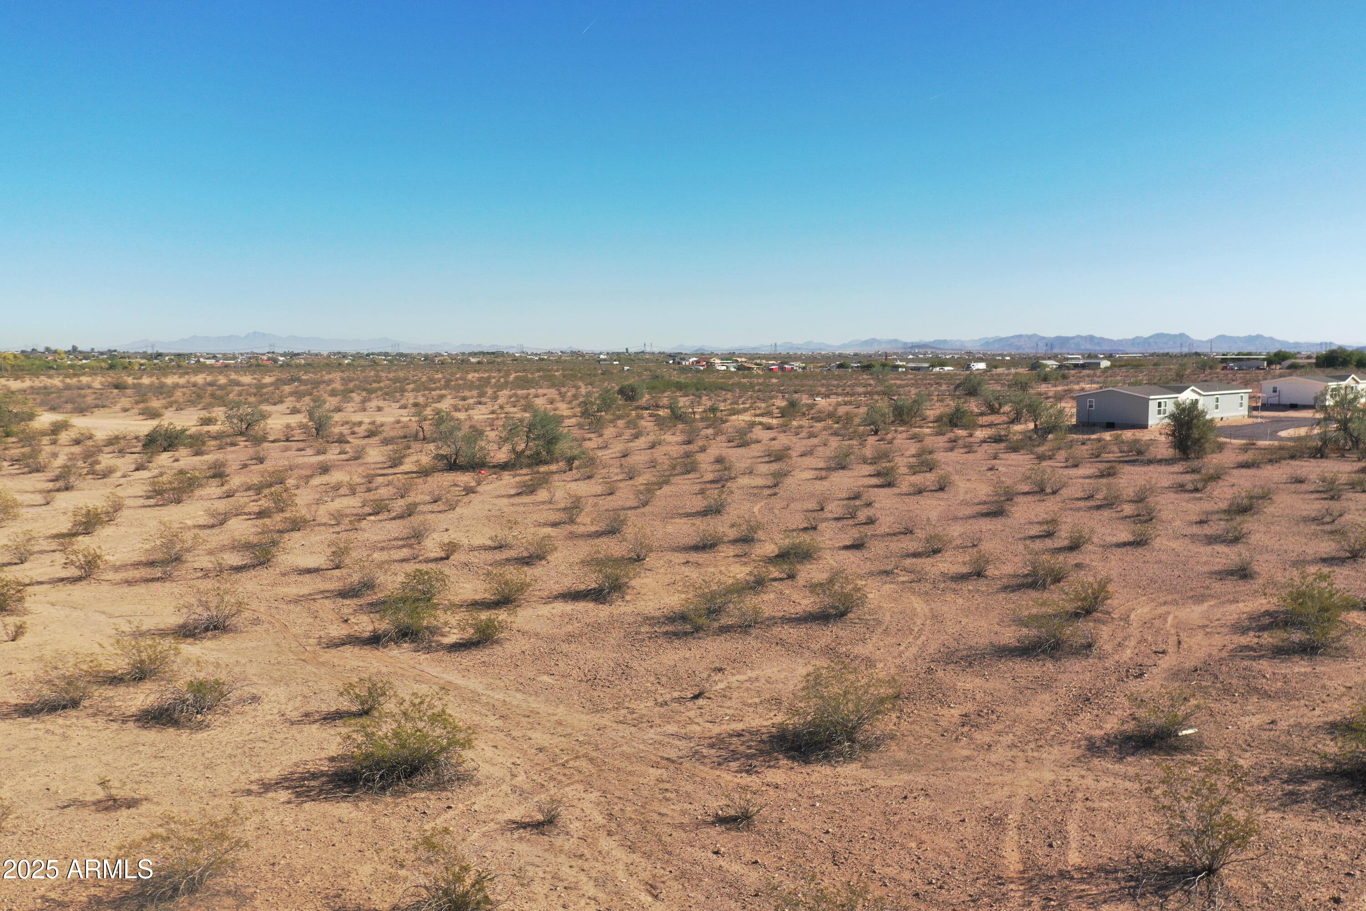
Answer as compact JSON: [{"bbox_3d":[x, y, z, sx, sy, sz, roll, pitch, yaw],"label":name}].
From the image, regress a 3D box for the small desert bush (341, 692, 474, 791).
[{"bbox_3d":[-4.976,5.169,19.286,2.352,1.531,2.164,0,6,0],"label":"small desert bush"}]

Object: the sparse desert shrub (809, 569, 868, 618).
[{"bbox_3d":[4.493,3.992,30.827,1.685,1.272,1.601,1,6,8],"label":"sparse desert shrub"}]

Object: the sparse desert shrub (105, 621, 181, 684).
[{"bbox_3d":[-12.743,4.576,24.935,1.578,1.253,1.499,-3,6,-27],"label":"sparse desert shrub"}]

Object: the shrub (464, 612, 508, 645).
[{"bbox_3d":[-5.446,4.749,29.267,1.147,0.754,1.032,-1,6,-11],"label":"shrub"}]

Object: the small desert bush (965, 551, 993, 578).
[{"bbox_3d":[10.319,3.779,36.976,0.937,0.866,0.843,0,6,0],"label":"small desert bush"}]

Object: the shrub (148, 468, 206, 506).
[{"bbox_3d":[-26.041,1.580,54.572,2.711,1.758,2.495,0,6,0],"label":"shrub"}]

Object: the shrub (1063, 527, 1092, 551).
[{"bbox_3d":[15.426,3.260,41.635,1.070,0.951,0.985,0,6,0],"label":"shrub"}]

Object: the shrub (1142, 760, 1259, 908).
[{"bbox_3d":[7.546,5.295,15.395,1.505,1.673,1.430,3,6,27],"label":"shrub"}]

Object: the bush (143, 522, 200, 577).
[{"bbox_3d":[-18.777,3.337,38.943,1.974,1.648,1.776,-3,6,-26],"label":"bush"}]

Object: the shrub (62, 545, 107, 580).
[{"bbox_3d":[-20.454,3.573,36.254,1.277,1.053,1.213,-3,6,-30],"label":"shrub"}]

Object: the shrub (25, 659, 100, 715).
[{"bbox_3d":[-13.515,5.015,23.153,1.456,1.079,1.339,0,6,0],"label":"shrub"}]

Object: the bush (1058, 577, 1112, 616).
[{"bbox_3d":[12.307,4.272,32.401,1.549,1.082,1.394,2,6,21],"label":"bush"}]

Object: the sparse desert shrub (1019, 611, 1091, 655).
[{"bbox_3d":[9.665,4.601,27.645,1.798,1.024,1.654,0,6,0],"label":"sparse desert shrub"}]

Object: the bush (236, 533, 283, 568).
[{"bbox_3d":[-15.570,3.505,38.894,1.630,1.037,1.304,0,6,0],"label":"bush"}]

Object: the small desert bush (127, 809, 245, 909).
[{"bbox_3d":[-7.087,5.758,15.113,1.693,1.192,1.355,0,6,0],"label":"small desert bush"}]

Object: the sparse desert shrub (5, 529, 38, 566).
[{"bbox_3d":[-24.249,3.380,38.928,1.018,1.242,0.937,0,6,0],"label":"sparse desert shrub"}]

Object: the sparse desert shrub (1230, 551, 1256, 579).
[{"bbox_3d":[19.117,3.696,36.144,0.756,0.829,0.718,3,6,28],"label":"sparse desert shrub"}]

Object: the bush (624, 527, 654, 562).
[{"bbox_3d":[-1.633,3.237,39.111,1.079,1.167,1.025,0,6,-2],"label":"bush"}]

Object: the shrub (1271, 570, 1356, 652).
[{"bbox_3d":[16.375,3.942,27.433,1.862,2.030,1.769,3,7,31],"label":"shrub"}]

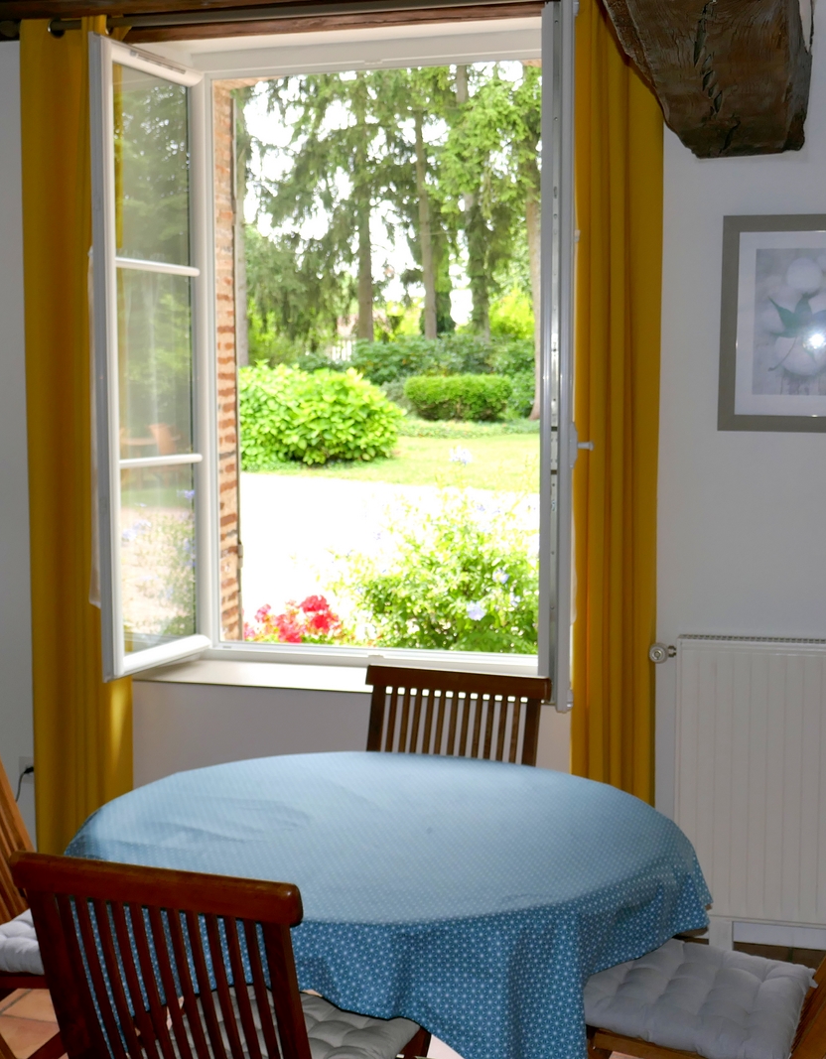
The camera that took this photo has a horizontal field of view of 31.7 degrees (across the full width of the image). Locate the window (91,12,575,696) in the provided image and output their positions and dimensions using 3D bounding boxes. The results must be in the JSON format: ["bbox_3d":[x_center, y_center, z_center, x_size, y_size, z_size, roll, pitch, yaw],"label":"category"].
[{"bbox_3d":[-0.167,-0.501,4.360,1.380,1.940,0.620,2,6,16],"label":"window"}]

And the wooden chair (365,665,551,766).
[{"bbox_3d":[0.021,0.808,3.320,0.465,0.877,0.590,2,6,18],"label":"wooden chair"}]

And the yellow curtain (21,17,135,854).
[{"bbox_3d":[-1.025,-0.217,4.471,0.325,2.630,0.110,2,6,16],"label":"yellow curtain"}]

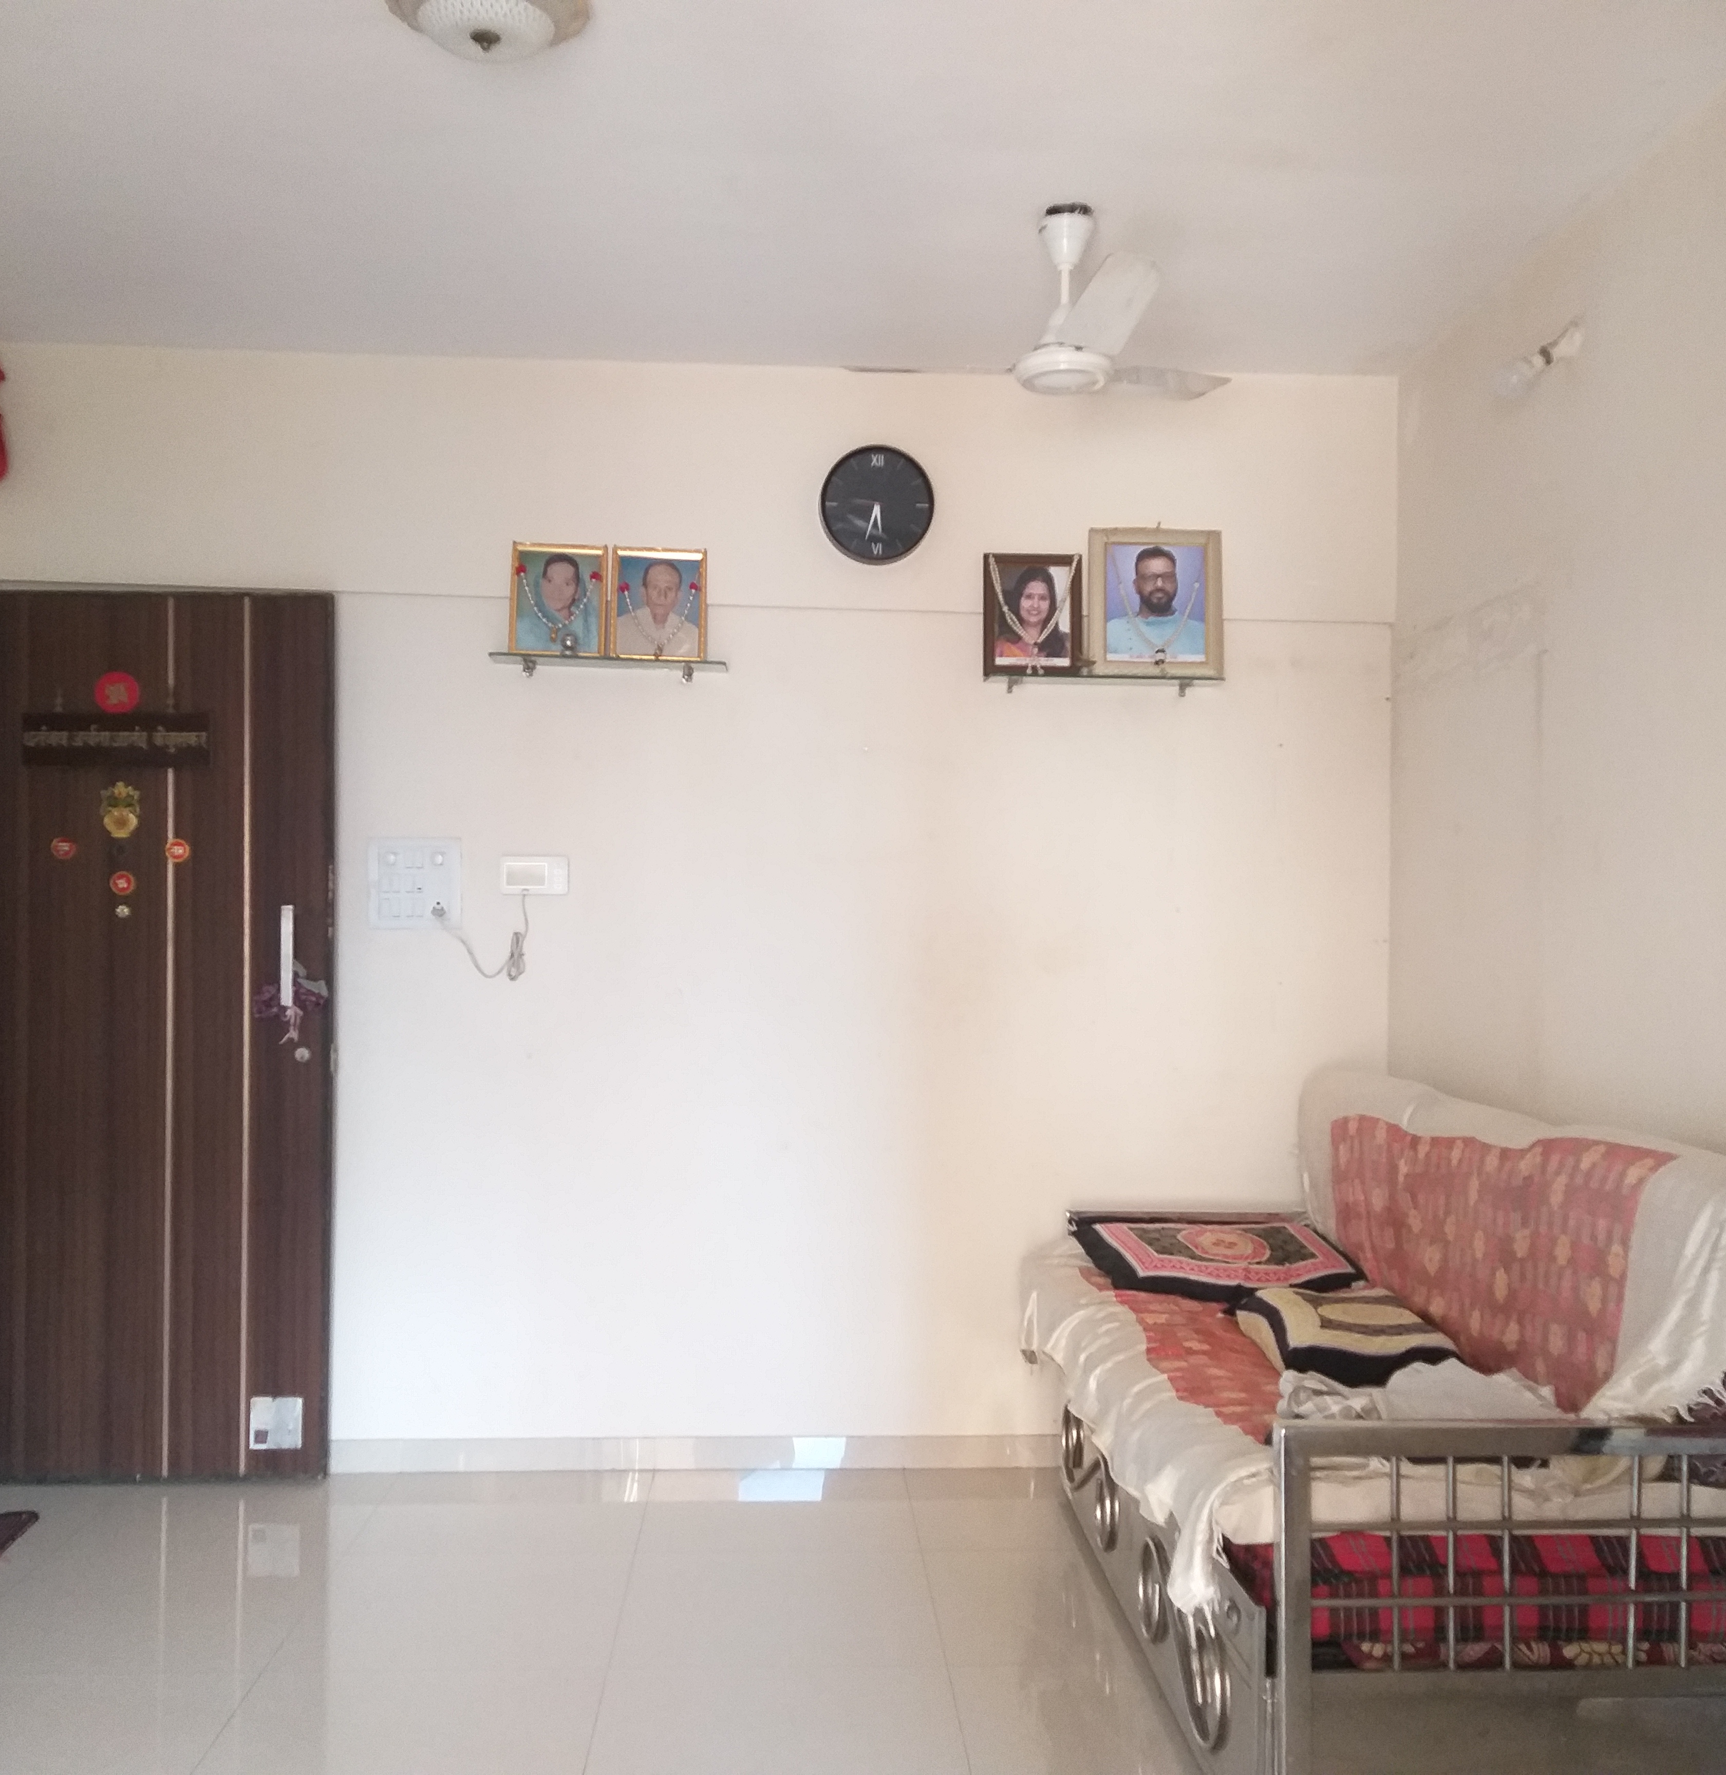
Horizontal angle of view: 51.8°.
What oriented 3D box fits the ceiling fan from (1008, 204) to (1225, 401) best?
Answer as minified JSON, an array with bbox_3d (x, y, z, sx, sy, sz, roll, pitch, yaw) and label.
[{"bbox_3d":[0.371,-1.106,3.286,0.890,0.355,0.860,1,-1,-3],"label":"ceiling fan"}]

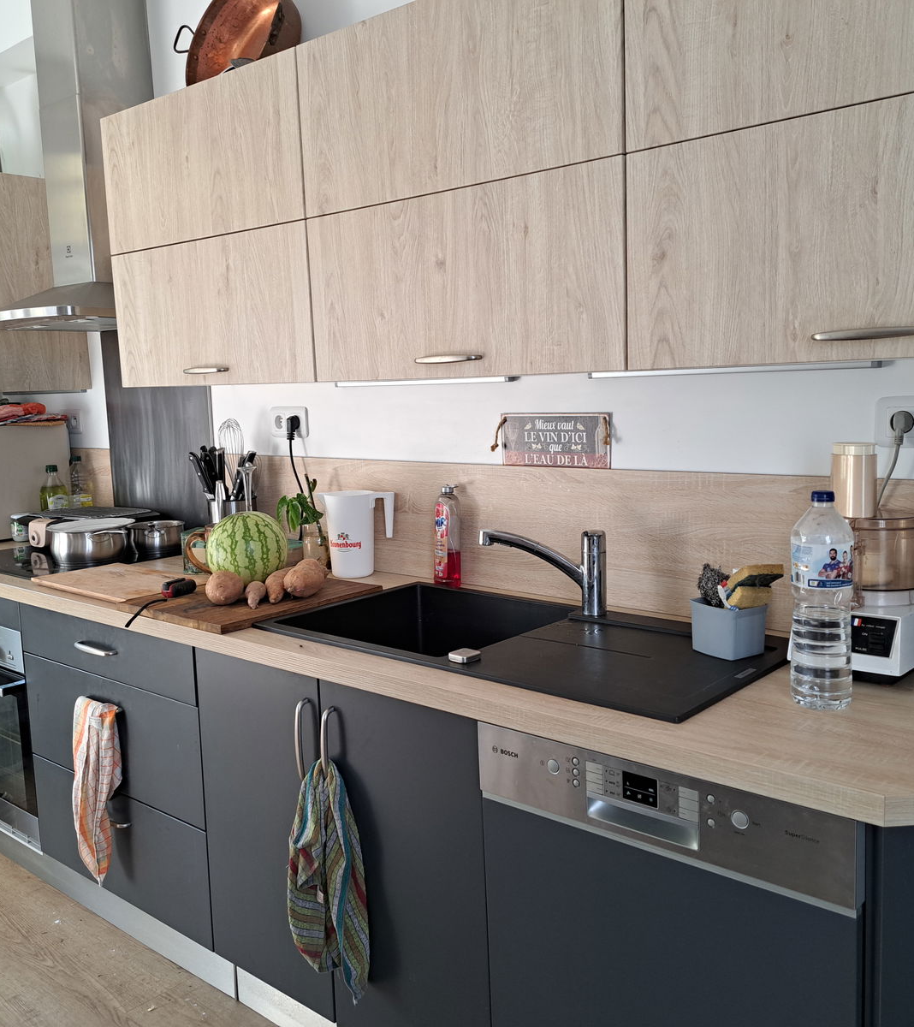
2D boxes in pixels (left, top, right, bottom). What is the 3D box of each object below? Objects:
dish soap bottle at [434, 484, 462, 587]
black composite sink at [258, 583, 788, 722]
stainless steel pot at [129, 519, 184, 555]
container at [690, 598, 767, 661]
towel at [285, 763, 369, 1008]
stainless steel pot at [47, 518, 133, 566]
[{"bbox_3d":[-0.020,0.062,2.354,0.072,0.257,0.050,5,10,40],"label":"dish soap bottle"},{"bbox_3d":[0.113,0.339,1.946,0.996,0.198,0.517,5,10,39],"label":"black composite sink"},{"bbox_3d":[-0.959,0.078,3.036,0.185,0.092,0.215,-4,8,-18],"label":"stainless steel pot"},{"bbox_3d":[0.497,0.208,1.737,0.085,0.094,0.102,-6,9,-30],"label":"container"},{"bbox_3d":[-0.253,0.700,1.840,0.175,0.485,0.065,5,10,39],"label":"towel"},{"bbox_3d":[-1.114,0.088,2.911,0.240,0.115,0.240,-2,8,0],"label":"stainless steel pot"}]

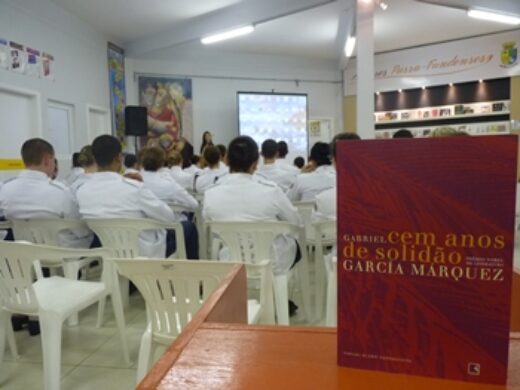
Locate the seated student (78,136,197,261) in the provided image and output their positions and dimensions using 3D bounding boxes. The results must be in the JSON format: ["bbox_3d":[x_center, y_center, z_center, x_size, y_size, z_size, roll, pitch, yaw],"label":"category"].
[{"bbox_3d":[-0.770,0.290,2.660,0.580,1.280,0.750,-1,4,8],"label":"seated student"}]

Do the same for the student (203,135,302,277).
[{"bbox_3d":[0.000,0.275,2.550,0.560,1.280,0.760,0,5,9],"label":"student"}]

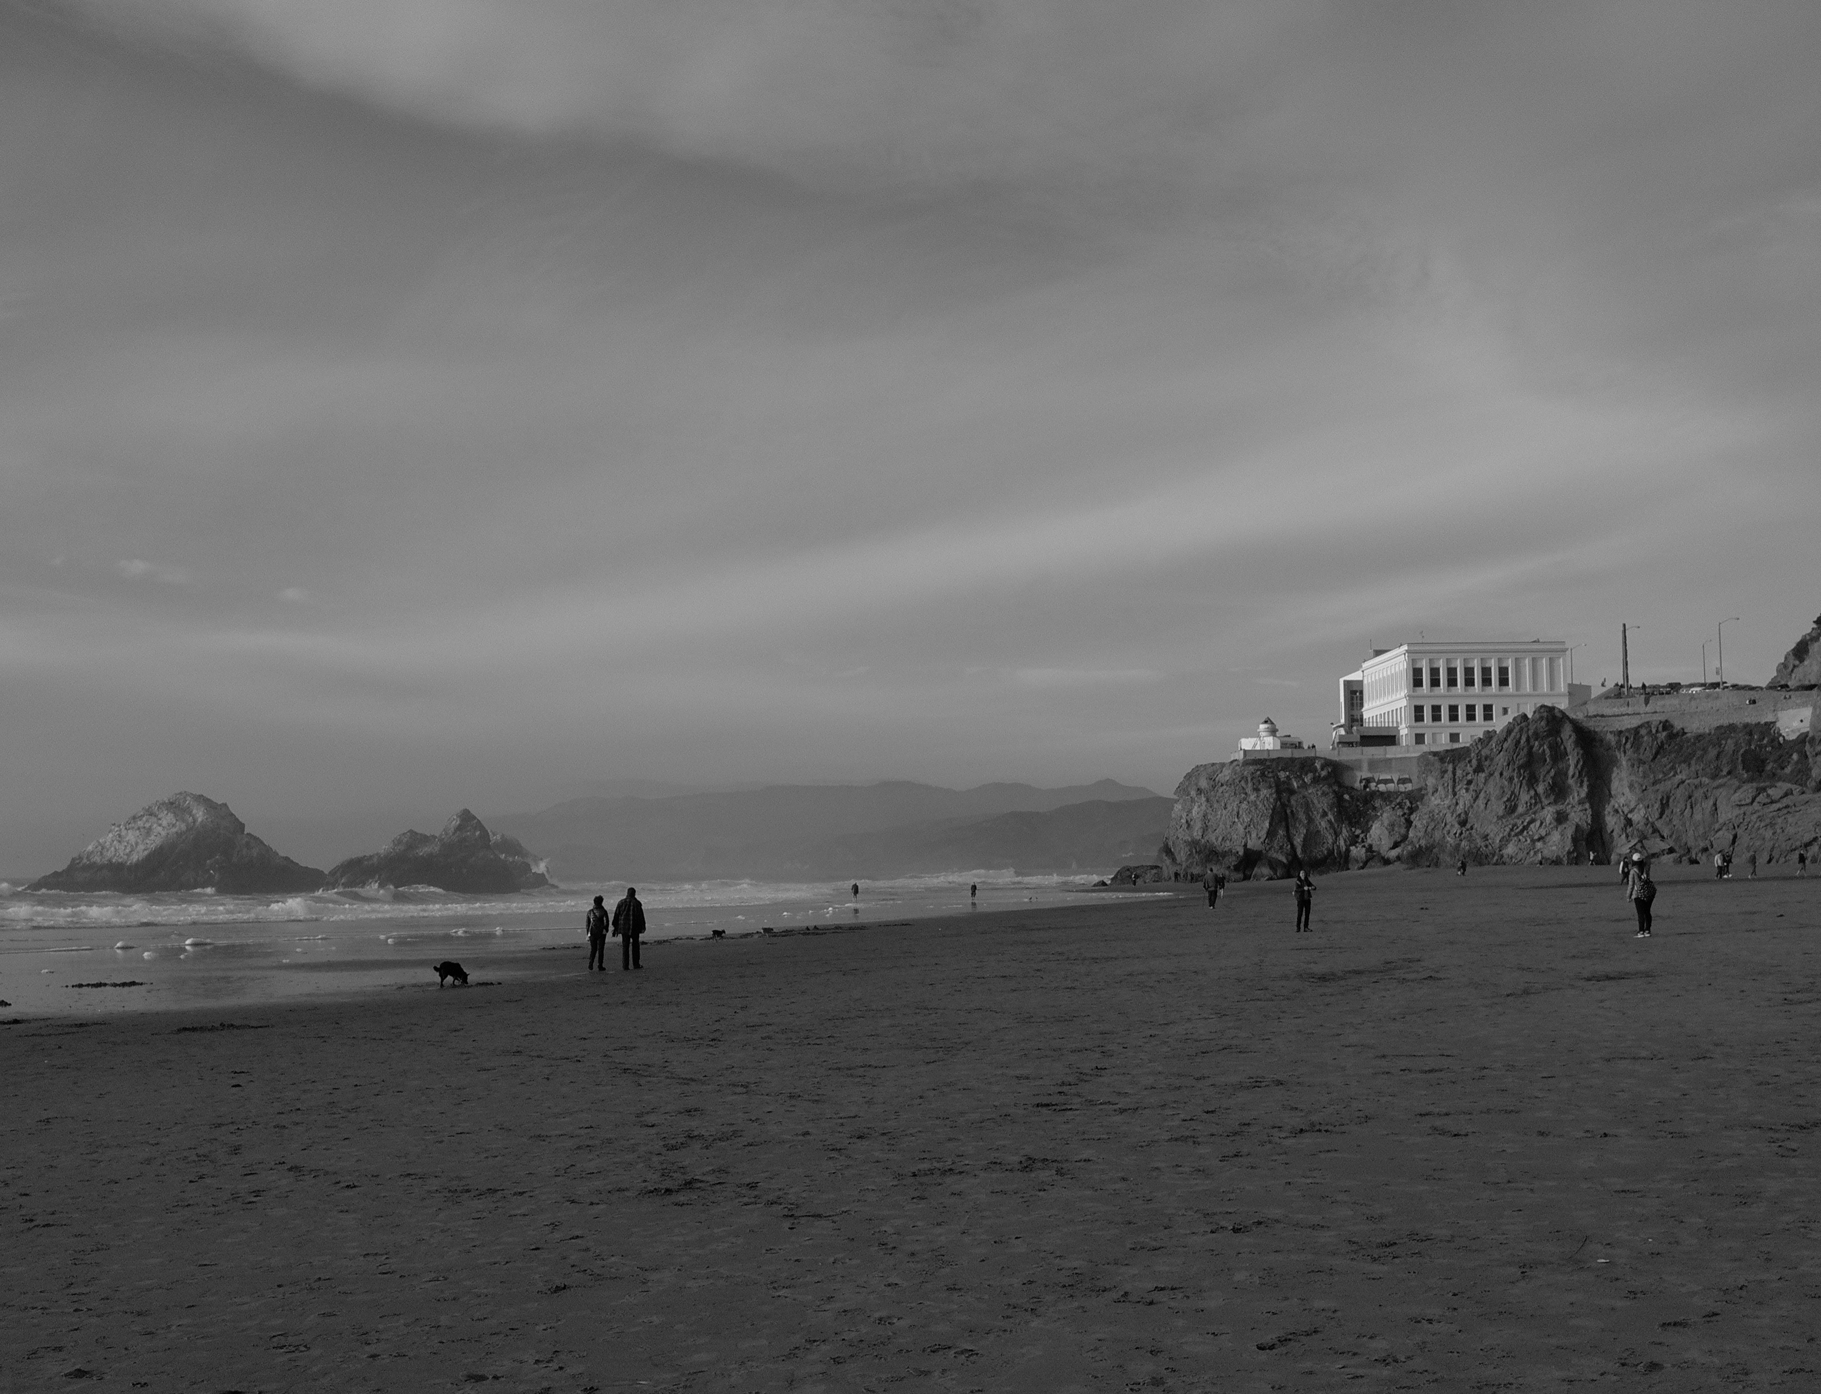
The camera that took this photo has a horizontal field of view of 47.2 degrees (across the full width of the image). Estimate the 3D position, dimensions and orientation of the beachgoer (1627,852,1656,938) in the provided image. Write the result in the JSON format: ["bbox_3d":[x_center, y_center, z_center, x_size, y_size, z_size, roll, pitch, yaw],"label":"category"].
[{"bbox_3d":[14.287,3.882,40.700,0.500,1.650,0.420,0,-5,-10],"label":"beachgoer"}]

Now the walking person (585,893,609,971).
[{"bbox_3d":[-6.741,5.107,45.000,0.500,1.630,0.360,-1,-5,0],"label":"walking person"}]

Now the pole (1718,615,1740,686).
[{"bbox_3d":[106.902,-5.519,272.000,2.800,9.600,0.350,-1,-5,6],"label":"pole"}]

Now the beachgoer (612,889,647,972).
[{"bbox_3d":[-6.063,5.015,45.000,0.700,1.800,0.420,-1,-5,0],"label":"beachgoer"}]

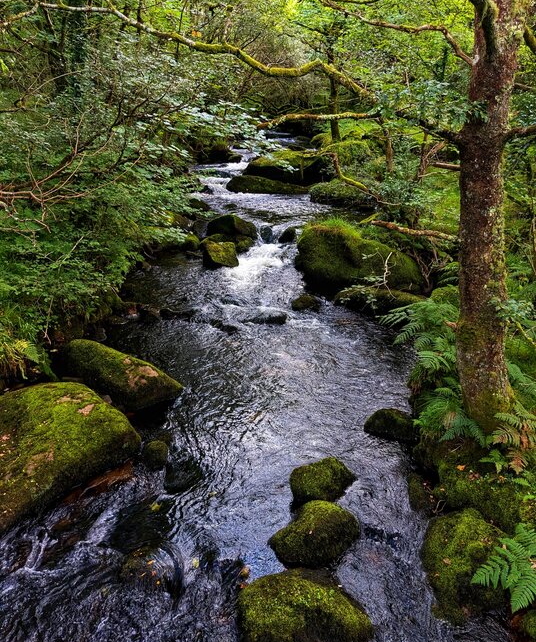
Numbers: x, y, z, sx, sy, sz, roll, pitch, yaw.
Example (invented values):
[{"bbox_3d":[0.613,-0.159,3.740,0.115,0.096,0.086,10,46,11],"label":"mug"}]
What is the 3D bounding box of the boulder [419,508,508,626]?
[{"bbox_3d":[1.310,1.542,3.695,0.496,0.572,0.571,0,22,0],"label":"boulder"}]

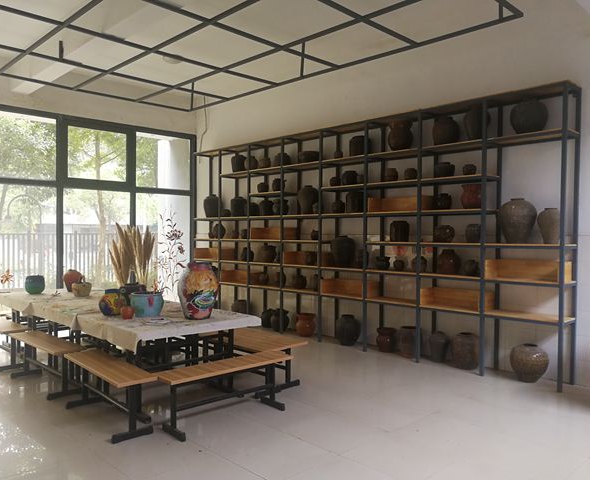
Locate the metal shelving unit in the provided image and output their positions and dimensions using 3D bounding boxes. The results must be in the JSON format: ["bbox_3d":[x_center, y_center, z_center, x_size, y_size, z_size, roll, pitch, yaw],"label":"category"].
[{"bbox_3d":[0.494,-0.057,7.254,0.405,3.018,6.435,0,0,-45],"label":"metal shelving unit"}]

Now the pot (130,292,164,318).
[{"bbox_3d":[-1.357,0.592,4.598,0.299,0.206,0.299,1,0,0],"label":"pot"}]

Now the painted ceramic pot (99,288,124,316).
[{"bbox_3d":[-1.682,0.578,4.612,0.226,0.229,0.226,1,0,0],"label":"painted ceramic pot"}]

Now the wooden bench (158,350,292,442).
[{"bbox_3d":[-0.545,1.232,4.046,1.183,0.449,0.310,0,0,-42],"label":"wooden bench"}]

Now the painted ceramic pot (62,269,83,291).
[{"bbox_3d":[-2.879,0.532,6.520,0.257,0.280,0.257,1,0,0],"label":"painted ceramic pot"}]

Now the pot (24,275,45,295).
[{"bbox_3d":[-3.248,0.563,6.253,0.220,0.212,0.220,1,0,0],"label":"pot"}]

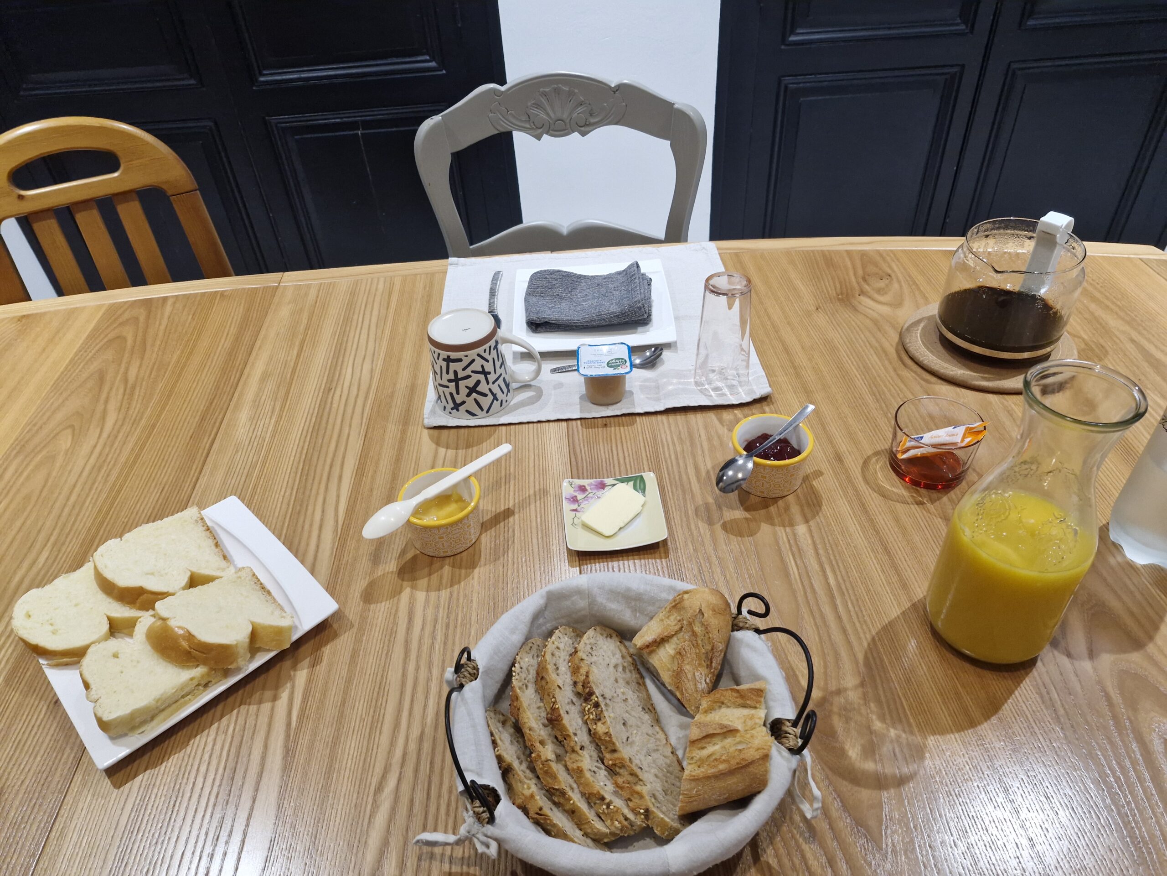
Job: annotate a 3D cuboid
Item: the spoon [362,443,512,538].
[{"bbox_3d":[-0.138,0.050,0.754,0.172,0.021,0.036,-31,46,-28],"label":"spoon"}]

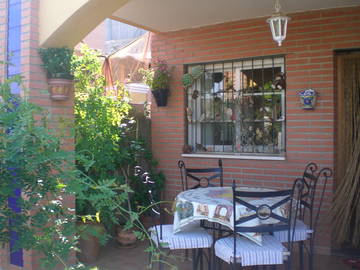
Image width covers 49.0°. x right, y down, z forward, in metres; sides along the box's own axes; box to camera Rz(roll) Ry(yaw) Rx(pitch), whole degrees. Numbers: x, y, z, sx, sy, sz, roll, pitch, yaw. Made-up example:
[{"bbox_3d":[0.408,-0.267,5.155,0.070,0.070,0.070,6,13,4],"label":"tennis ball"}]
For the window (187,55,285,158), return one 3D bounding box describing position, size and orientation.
[{"bbox_3d":[0.590,-0.317,4.514,1.210,1.070,0.120,0,1,31],"label":"window"}]

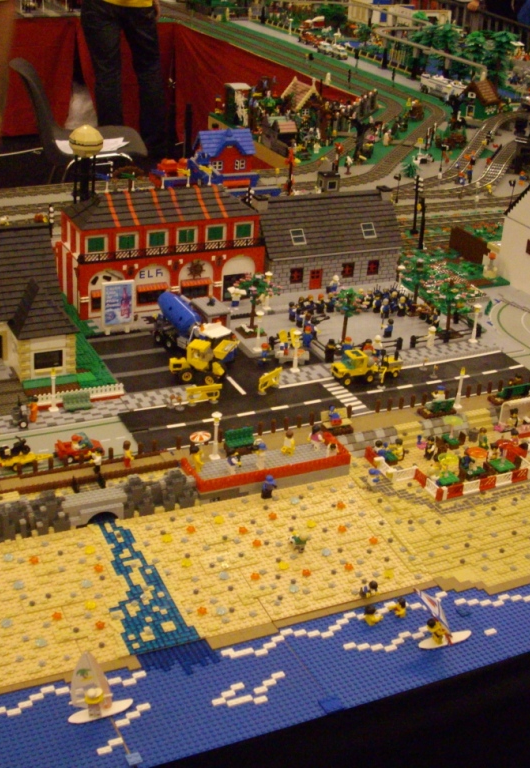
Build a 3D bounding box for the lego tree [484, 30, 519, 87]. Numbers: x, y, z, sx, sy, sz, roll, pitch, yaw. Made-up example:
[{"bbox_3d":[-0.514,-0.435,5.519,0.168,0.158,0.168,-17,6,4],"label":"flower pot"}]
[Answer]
[{"bbox_3d":[1.004,-1.373,4.665,0.148,0.269,0.148,-9,29,-25],"label":"lego tree"}]

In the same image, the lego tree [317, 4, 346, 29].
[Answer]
[{"bbox_3d":[0.384,-2.037,6.084,0.152,0.156,0.152,-9,29,-25],"label":"lego tree"}]

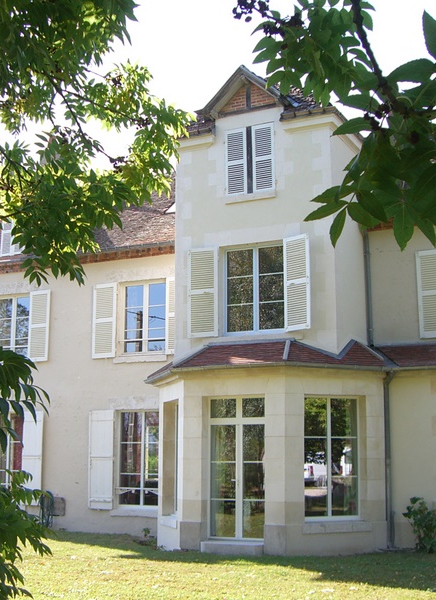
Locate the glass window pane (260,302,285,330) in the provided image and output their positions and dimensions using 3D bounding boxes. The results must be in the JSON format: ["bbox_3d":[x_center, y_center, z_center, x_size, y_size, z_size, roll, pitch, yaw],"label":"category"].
[{"bbox_3d":[1.018,0.300,16.562,0.540,0.530,0.040,-5,-11,25],"label":"glass window pane"}]

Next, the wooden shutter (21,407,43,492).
[{"bbox_3d":[-4.415,3.797,20.936,0.601,2.213,0.045,-5,-10,29],"label":"wooden shutter"}]

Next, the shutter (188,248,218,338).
[{"bbox_3d":[-0.283,-0.131,17.097,0.663,1.739,0.045,-5,-10,29],"label":"shutter"}]

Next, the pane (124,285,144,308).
[{"bbox_3d":[-1.931,-0.067,20.371,0.496,0.498,0.030,-5,-10,29],"label":"pane"}]

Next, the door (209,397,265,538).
[{"bbox_3d":[0.350,3.007,15.767,1.160,2.520,0.080,-5,-11,25],"label":"door"}]

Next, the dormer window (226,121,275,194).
[{"bbox_3d":[0.668,-2.897,18.210,1.080,1.480,0.120,-5,-13,24],"label":"dormer window"}]

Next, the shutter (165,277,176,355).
[{"bbox_3d":[-0.960,0.357,21.020,0.660,1.870,0.045,-5,-13,24],"label":"shutter"}]

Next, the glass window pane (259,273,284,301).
[{"bbox_3d":[1.021,-0.217,16.609,0.529,0.518,0.030,-5,-10,29],"label":"glass window pane"}]

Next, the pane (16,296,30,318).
[{"bbox_3d":[-4.559,0.170,20.729,0.465,0.475,0.030,-5,-11,26],"label":"pane"}]

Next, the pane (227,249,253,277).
[{"bbox_3d":[0.418,-0.671,16.310,0.526,0.478,0.030,-5,-11,26],"label":"pane"}]

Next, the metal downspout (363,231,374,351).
[{"bbox_3d":[2.969,-0.269,17.310,0.100,2.383,0.100,-5,-10,29],"label":"metal downspout"}]

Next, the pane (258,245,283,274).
[{"bbox_3d":[1.099,-0.801,17.728,0.570,0.585,0.020,-5,-13,24],"label":"pane"}]

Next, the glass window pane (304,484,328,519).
[{"bbox_3d":[1.705,3.422,15.237,0.444,0.653,0.030,3,-9,-15],"label":"glass window pane"}]

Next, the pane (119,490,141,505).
[{"bbox_3d":[-1.872,4.205,18.697,0.515,0.312,0.030,-5,-11,26],"label":"pane"}]

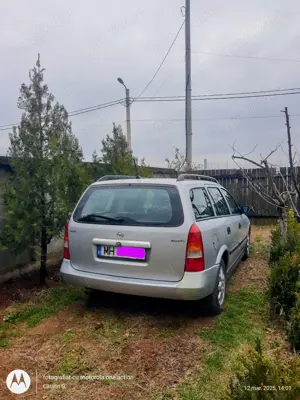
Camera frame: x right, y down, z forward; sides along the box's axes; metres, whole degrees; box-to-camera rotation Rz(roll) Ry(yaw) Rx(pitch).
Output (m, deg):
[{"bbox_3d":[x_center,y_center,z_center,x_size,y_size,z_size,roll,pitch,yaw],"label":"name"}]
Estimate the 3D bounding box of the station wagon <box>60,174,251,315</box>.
[{"bbox_3d":[0.567,0.448,4.800,1.740,1.520,4.280,-1,2,24],"label":"station wagon"}]

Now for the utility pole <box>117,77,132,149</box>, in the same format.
[{"bbox_3d":[-1.675,-3.457,19.735,0.320,8.800,1.200,0,2,37],"label":"utility pole"}]

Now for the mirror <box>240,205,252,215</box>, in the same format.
[{"bbox_3d":[1.561,0.157,4.860,0.190,0.150,0.110,-1,2,24],"label":"mirror"}]

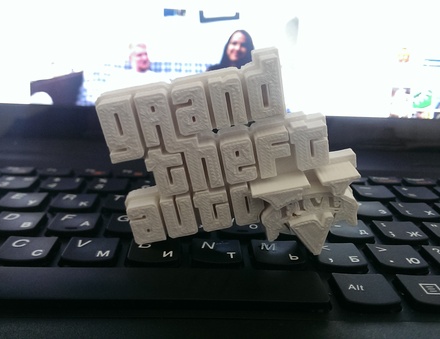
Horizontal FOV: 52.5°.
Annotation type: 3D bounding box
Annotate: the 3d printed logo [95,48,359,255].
[{"bbox_3d":[0.005,-0.001,0.130,0.071,0.061,0.013,-10,24,1],"label":"3d printed logo"}]

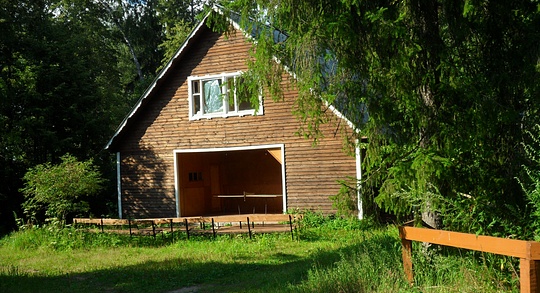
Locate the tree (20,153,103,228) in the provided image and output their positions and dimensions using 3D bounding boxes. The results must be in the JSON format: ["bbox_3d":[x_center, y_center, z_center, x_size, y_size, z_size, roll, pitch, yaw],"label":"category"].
[{"bbox_3d":[-6.197,1.314,20.500,2.450,2.150,2.200,-2,0,0],"label":"tree"}]

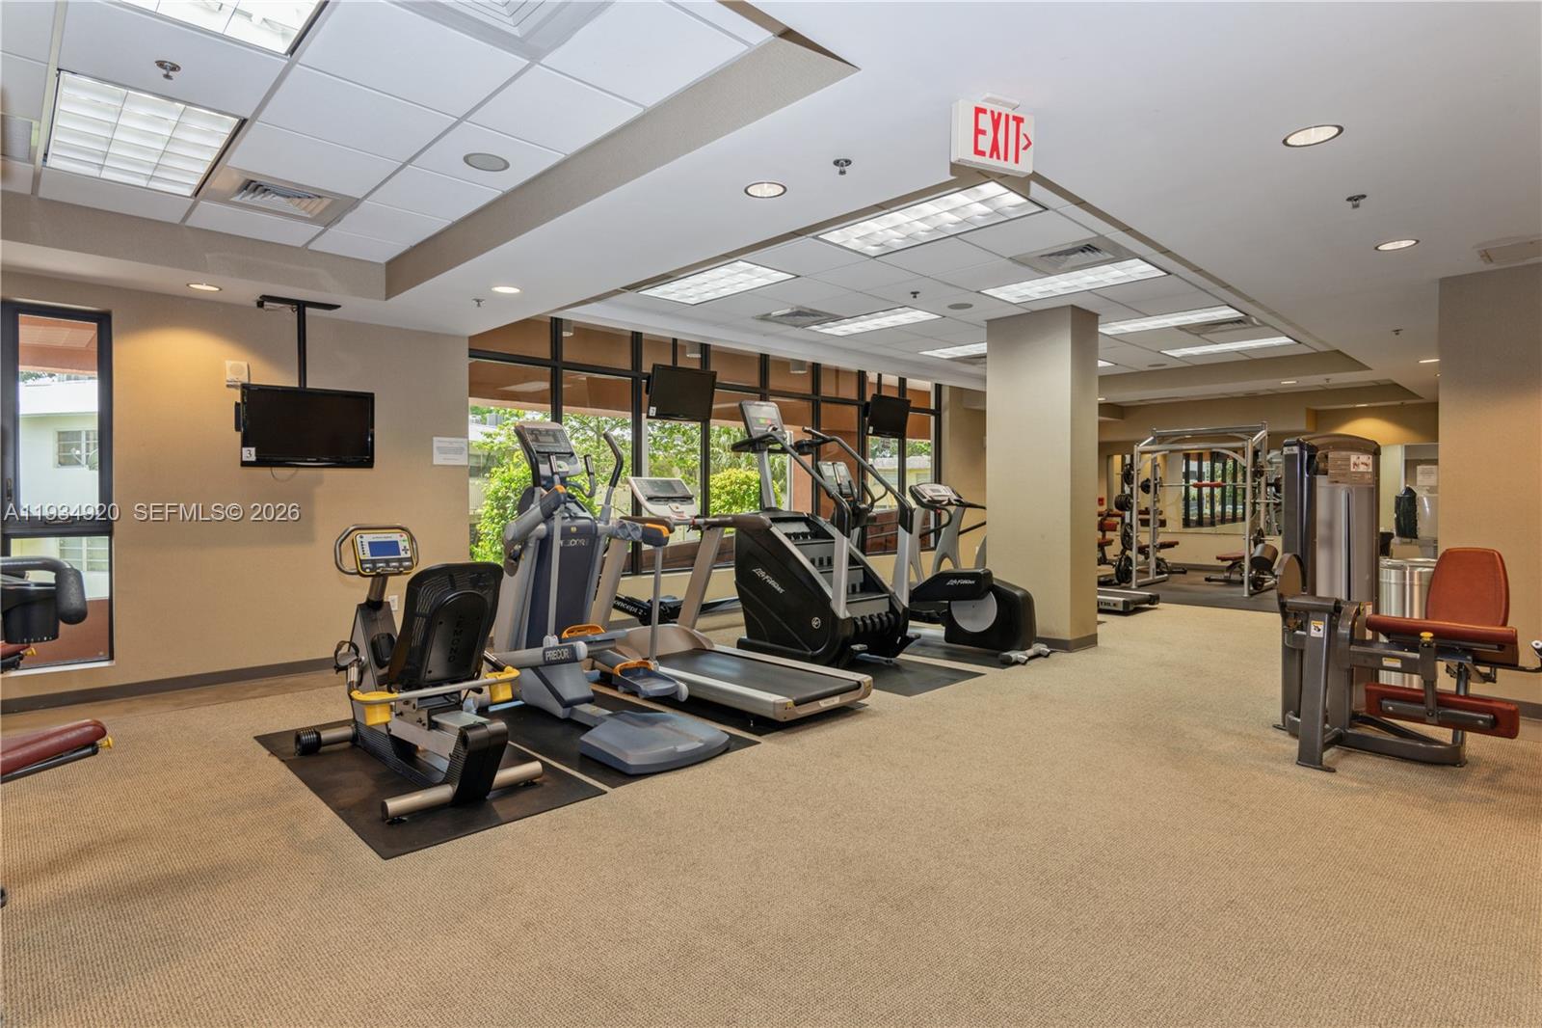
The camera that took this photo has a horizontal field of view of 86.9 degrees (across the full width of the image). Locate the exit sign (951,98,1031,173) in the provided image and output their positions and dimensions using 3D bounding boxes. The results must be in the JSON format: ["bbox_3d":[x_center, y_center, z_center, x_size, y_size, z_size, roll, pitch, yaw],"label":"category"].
[{"bbox_3d":[0.753,-1.267,2.756,0.303,0.193,0.045,-1,1,-23],"label":"exit sign"}]

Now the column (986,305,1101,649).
[{"bbox_3d":[2.370,-0.292,7.117,0.540,2.830,0.770,-1,1,-44],"label":"column"}]

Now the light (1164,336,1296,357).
[{"bbox_3d":[4.806,-1.746,8.536,0.590,0.060,1.200,-1,1,-44],"label":"light"}]

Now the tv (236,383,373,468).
[{"bbox_3d":[-3.106,-0.576,5.481,0.800,0.520,0.090,-1,1,-44],"label":"tv"}]

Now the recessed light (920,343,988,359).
[{"bbox_3d":[2.193,-1.734,8.515,0.590,0.060,1.200,-1,1,-44],"label":"recessed light"}]

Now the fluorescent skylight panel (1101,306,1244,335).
[{"bbox_3d":[3.511,-1.724,7.272,0.590,0.060,1.200,-1,1,-44],"label":"fluorescent skylight panel"}]

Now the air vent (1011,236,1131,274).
[{"bbox_3d":[1.987,-1.688,5.349,0.600,0.050,0.600,-1,1,-44],"label":"air vent"}]

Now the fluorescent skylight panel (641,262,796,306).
[{"bbox_3d":[-0.401,-1.690,5.983,0.590,0.060,1.200,-1,1,-44],"label":"fluorescent skylight panel"}]

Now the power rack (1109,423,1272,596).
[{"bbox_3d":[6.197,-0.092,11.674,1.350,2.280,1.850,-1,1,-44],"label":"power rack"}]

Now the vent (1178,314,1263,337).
[{"bbox_3d":[4.142,-1.724,7.471,0.600,0.050,0.600,-1,1,-44],"label":"vent"}]

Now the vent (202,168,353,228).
[{"bbox_3d":[-2.568,-1.648,4.248,0.610,0.050,0.610,-1,1,-44],"label":"vent"}]

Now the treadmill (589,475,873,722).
[{"bbox_3d":[-0.378,0.437,5.490,0.840,1.440,2.120,-1,1,-44],"label":"treadmill"}]

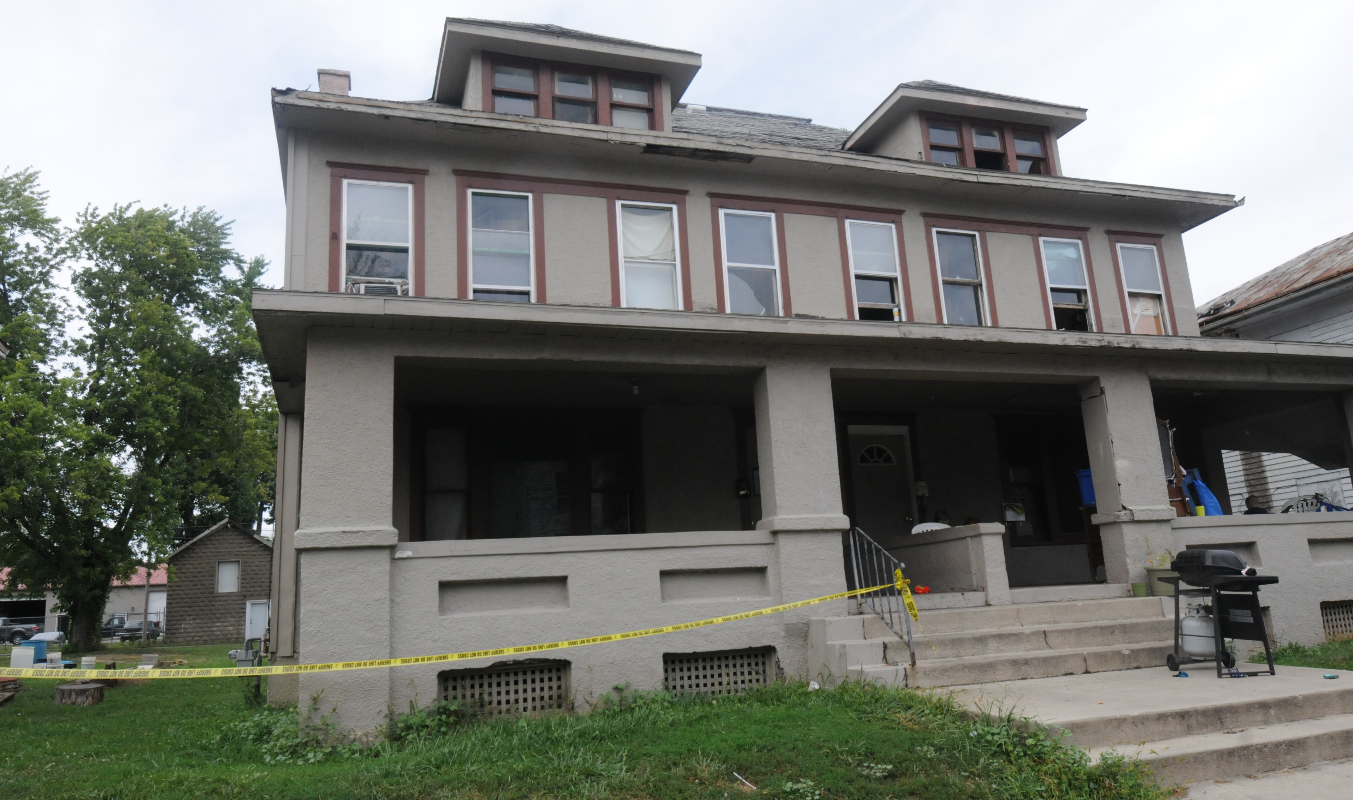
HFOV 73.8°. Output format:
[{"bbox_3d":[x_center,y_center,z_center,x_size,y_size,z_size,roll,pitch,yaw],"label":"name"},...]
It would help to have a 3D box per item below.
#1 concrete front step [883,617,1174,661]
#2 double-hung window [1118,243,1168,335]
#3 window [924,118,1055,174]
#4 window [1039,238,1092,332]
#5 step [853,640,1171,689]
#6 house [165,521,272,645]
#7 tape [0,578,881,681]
[{"bbox_3d":[3.179,2.106,7.912,3.246,0.183,0.311,1,-13,-18],"label":"concrete front step"},{"bbox_3d":[7.563,-1.757,14.588,0.837,1.563,0.140,1,-13,-18],"label":"double-hung window"},{"bbox_3d":[4.990,-3.987,14.389,2.505,0.961,0.140,1,-13,-18],"label":"window"},{"bbox_3d":[5.875,-1.696,13.513,0.775,1.520,0.120,1,-13,-18],"label":"window"},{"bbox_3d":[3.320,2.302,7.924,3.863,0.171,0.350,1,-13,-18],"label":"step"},{"bbox_3d":[-25.713,10.552,52.649,5.782,6.585,6.800,1,-13,-18],"label":"house"},{"bbox_3d":[-1.454,1.767,6.837,6.639,0.409,0.100,-1,-12,-11],"label":"tape"}]

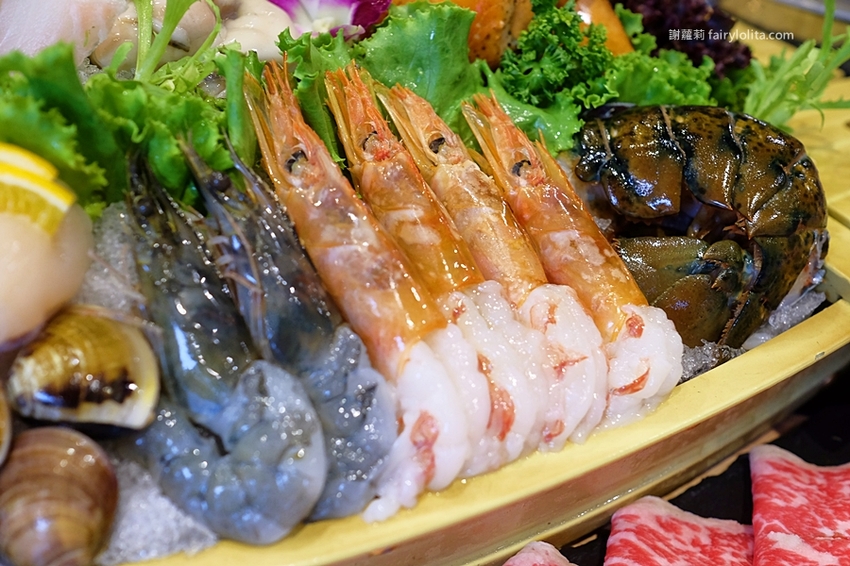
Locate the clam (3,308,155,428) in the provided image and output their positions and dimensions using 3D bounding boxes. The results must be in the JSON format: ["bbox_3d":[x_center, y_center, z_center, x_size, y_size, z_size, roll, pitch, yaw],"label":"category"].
[{"bbox_3d":[-0.109,0.027,0.264,0.047,0.033,0.044,0,35,0],"label":"clam"}]

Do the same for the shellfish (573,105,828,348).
[{"bbox_3d":[0.103,-0.021,0.312,0.090,0.060,0.070,0,35,0],"label":"shellfish"}]

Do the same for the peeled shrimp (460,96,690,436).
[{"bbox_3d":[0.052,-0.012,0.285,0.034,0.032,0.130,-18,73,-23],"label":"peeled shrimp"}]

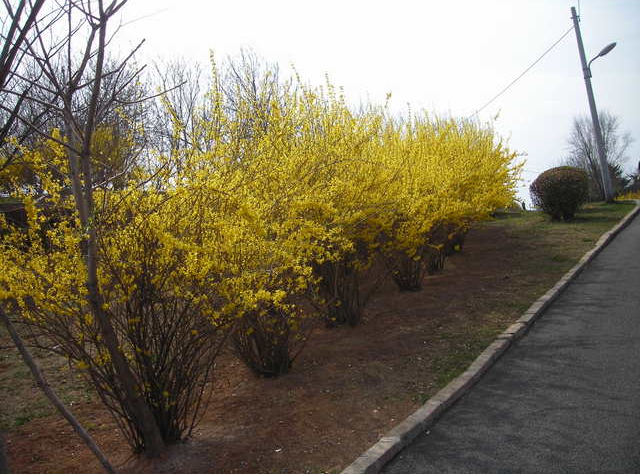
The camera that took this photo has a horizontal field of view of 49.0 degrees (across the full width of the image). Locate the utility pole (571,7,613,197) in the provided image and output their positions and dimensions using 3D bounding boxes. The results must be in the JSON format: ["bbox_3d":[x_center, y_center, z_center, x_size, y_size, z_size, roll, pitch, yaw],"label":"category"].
[{"bbox_3d":[8.588,-4.085,20.995,1.200,5.990,0.300,-10,0,26],"label":"utility pole"}]

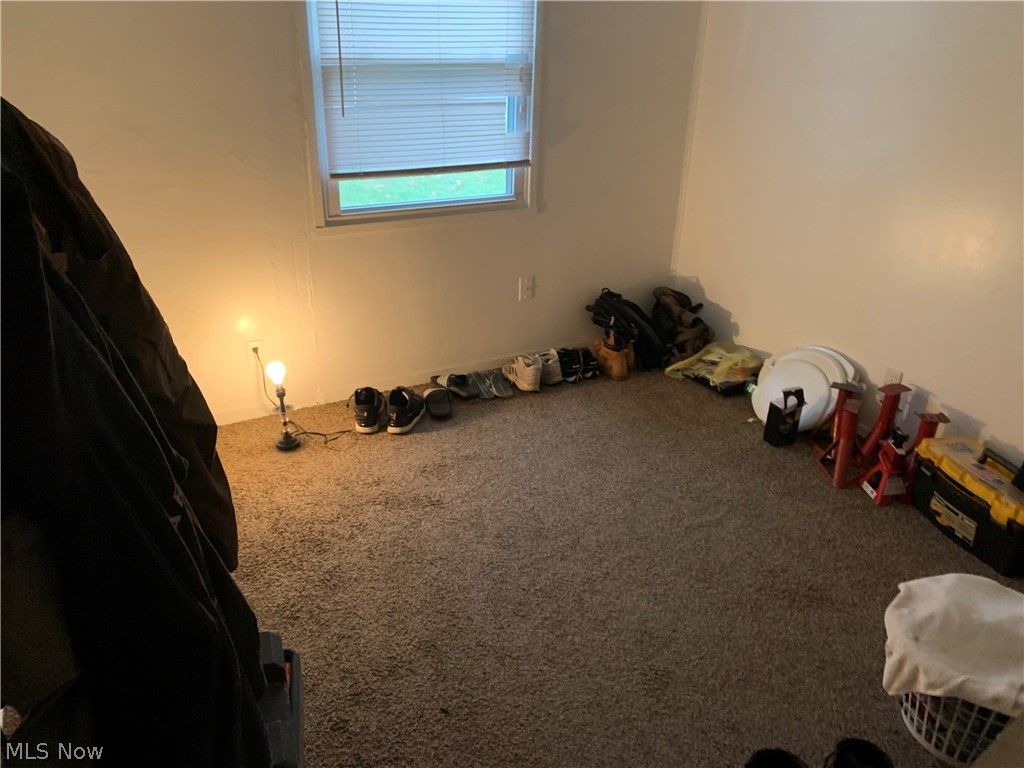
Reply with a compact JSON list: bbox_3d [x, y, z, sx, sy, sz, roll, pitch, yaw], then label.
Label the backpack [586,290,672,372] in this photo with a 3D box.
[{"bbox_3d":[0.552,-0.267,3.681,0.280,0.400,0.210,8,53,51],"label":"backpack"}]

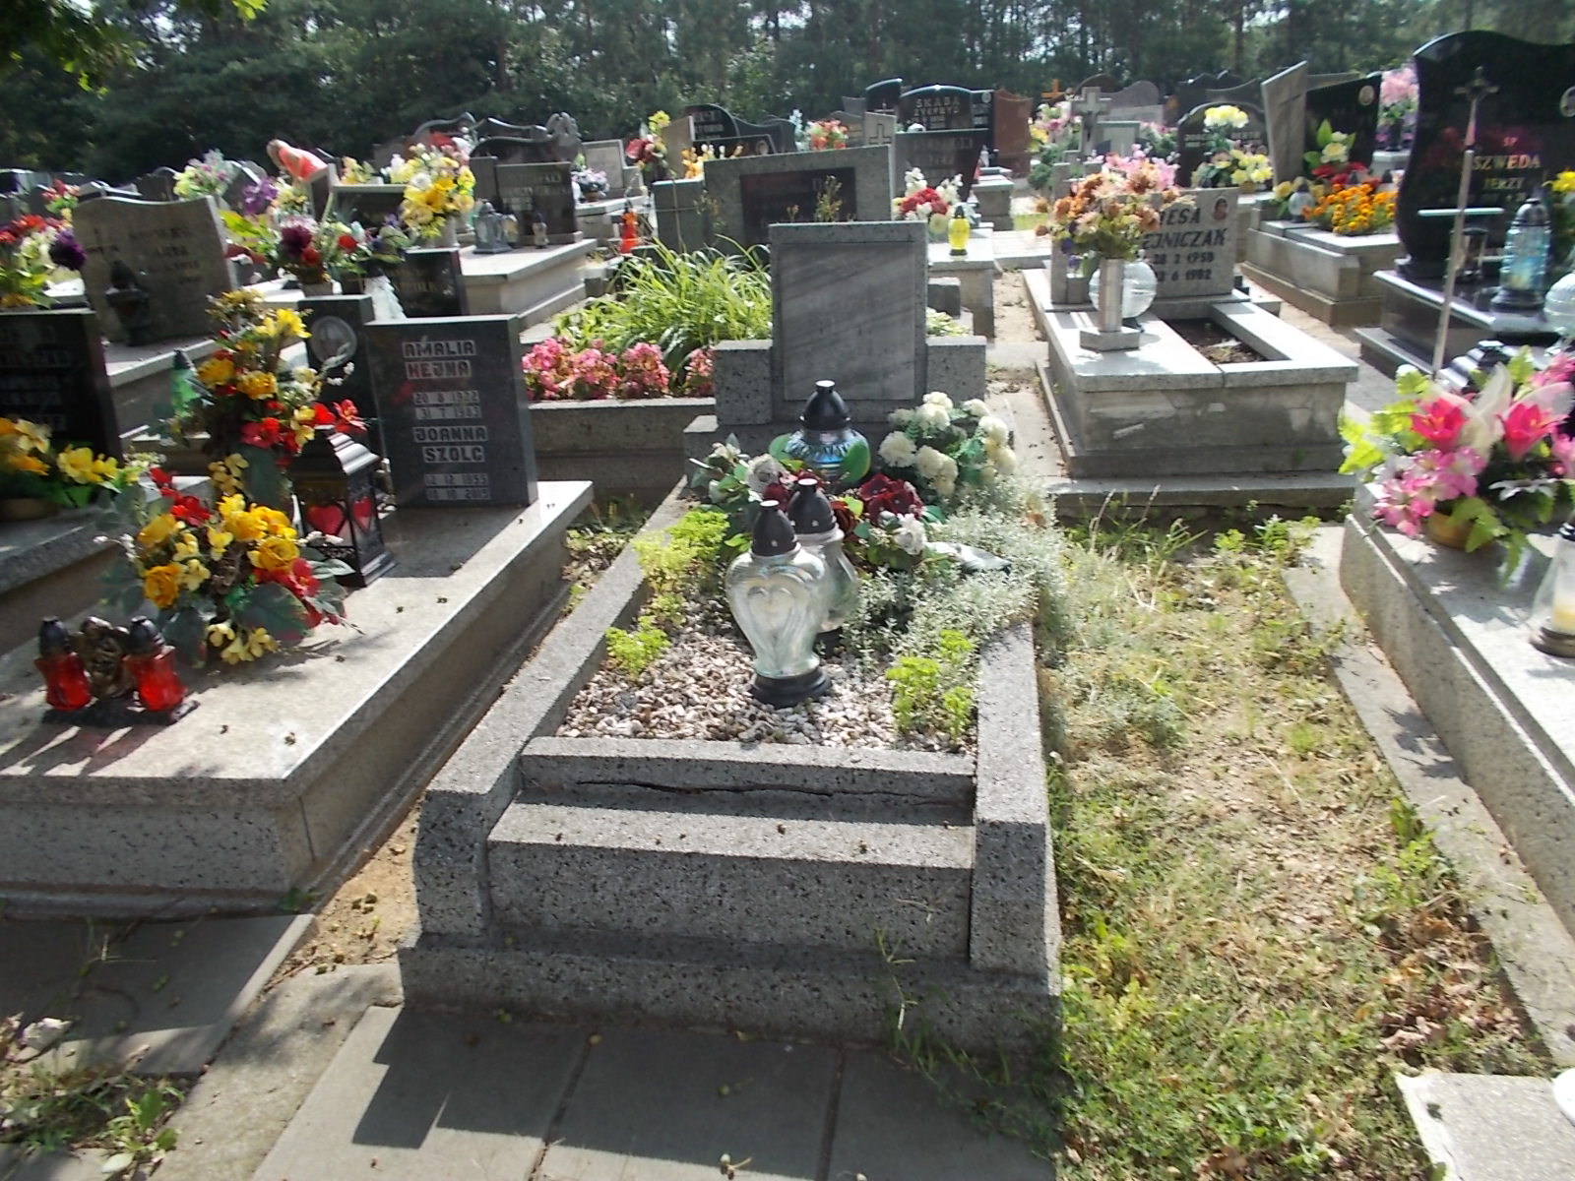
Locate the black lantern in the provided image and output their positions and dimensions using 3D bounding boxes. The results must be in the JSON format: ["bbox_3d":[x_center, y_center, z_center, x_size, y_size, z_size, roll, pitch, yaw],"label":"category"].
[{"bbox_3d":[-1.150,-0.218,3.042,0.165,0.375,0.165,1,21,10],"label":"black lantern"}]

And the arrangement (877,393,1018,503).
[{"bbox_3d":[0.387,-0.330,2.849,0.330,0.280,0.290,1,21,10],"label":"arrangement"}]

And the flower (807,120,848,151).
[{"bbox_3d":[0.287,-3.249,8.500,0.310,0.280,0.270,1,21,10],"label":"flower"}]

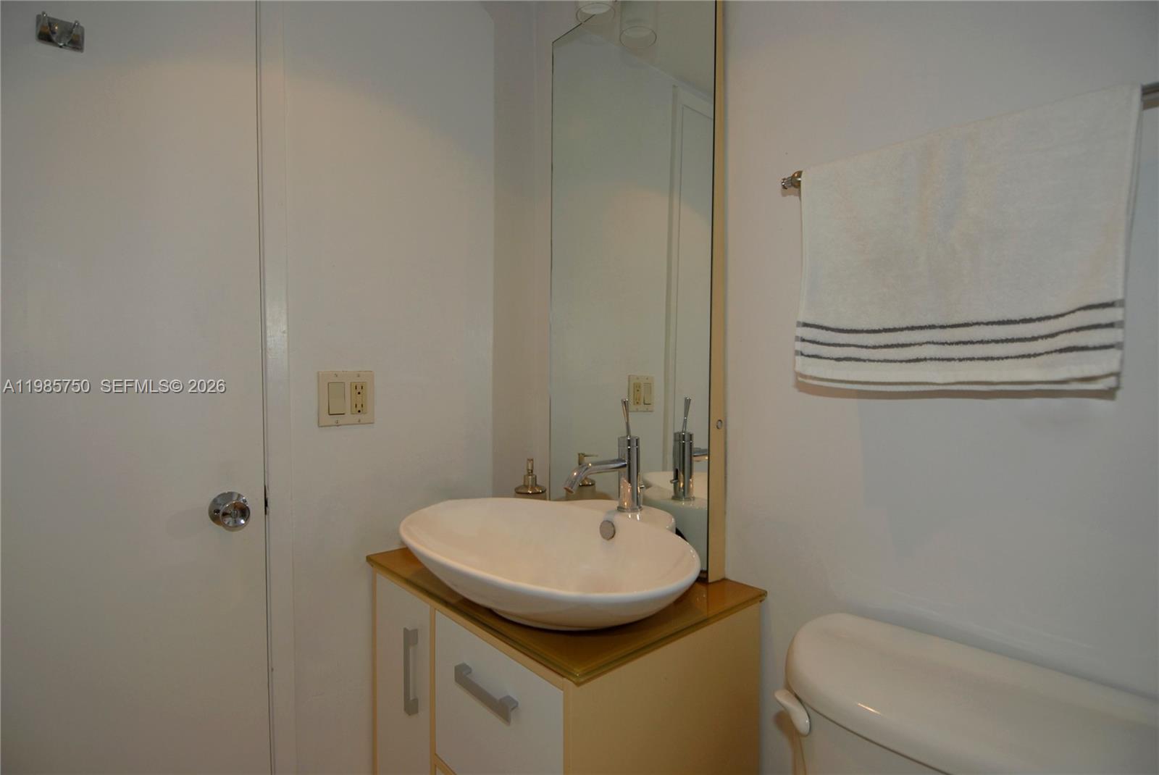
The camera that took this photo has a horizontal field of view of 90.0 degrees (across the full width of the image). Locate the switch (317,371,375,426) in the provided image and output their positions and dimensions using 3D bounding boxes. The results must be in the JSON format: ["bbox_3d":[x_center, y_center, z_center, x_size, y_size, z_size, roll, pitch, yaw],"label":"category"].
[{"bbox_3d":[-0.492,0.023,1.230,0.117,0.114,0.010,-2,2,-43],"label":"switch"}]

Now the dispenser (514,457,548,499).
[{"bbox_3d":[-0.118,0.268,1.391,0.076,0.192,0.084,0,2,-7],"label":"dispenser"}]

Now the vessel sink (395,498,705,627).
[{"bbox_3d":[-0.039,0.308,1.027,0.458,0.134,0.632,-2,2,-43],"label":"vessel sink"}]

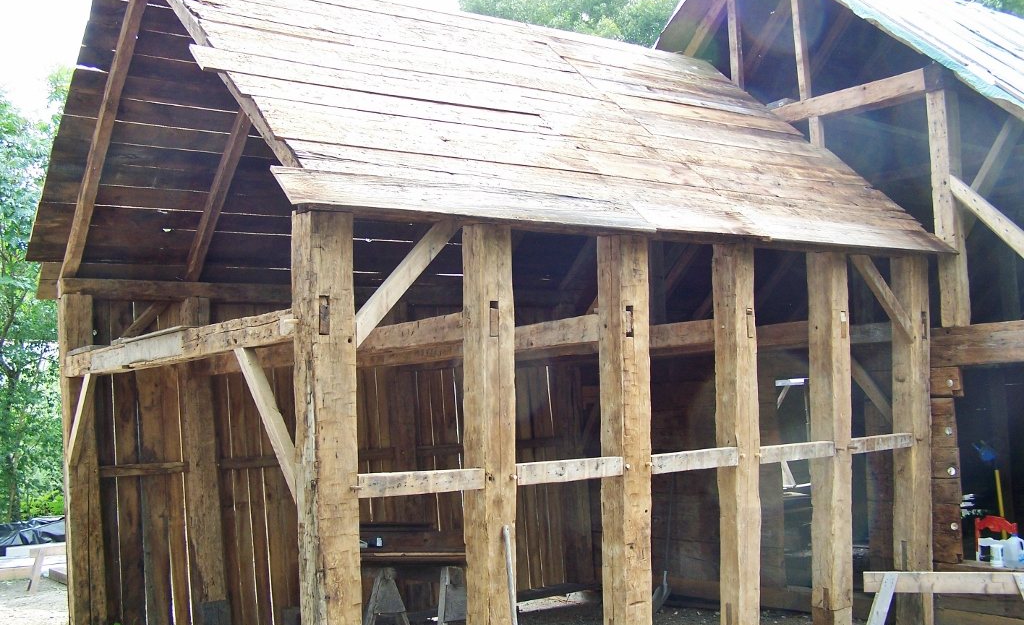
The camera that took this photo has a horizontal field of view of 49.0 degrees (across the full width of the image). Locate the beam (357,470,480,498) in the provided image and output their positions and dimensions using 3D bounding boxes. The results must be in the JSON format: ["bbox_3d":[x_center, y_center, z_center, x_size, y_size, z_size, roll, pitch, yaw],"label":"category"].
[{"bbox_3d":[-0.474,0.905,5.954,0.776,0.117,0.085,2,-5,-37],"label":"beam"}]

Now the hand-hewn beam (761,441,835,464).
[{"bbox_3d":[1.996,0.975,7.808,0.795,0.117,0.085,2,-5,-37],"label":"hand-hewn beam"}]

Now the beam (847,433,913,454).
[{"bbox_3d":[2.796,0.991,8.477,0.863,0.117,0.085,2,-5,-37],"label":"beam"}]

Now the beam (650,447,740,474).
[{"bbox_3d":[1.185,0.945,7.182,0.789,0.117,0.085,2,-5,-37],"label":"beam"}]

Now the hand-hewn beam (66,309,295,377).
[{"bbox_3d":[-2.327,0.257,7.592,0.178,0.168,4.382,2,-6,-36],"label":"hand-hewn beam"}]

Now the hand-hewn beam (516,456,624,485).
[{"bbox_3d":[0.350,0.923,6.567,0.783,0.117,0.085,2,-5,-37],"label":"hand-hewn beam"}]

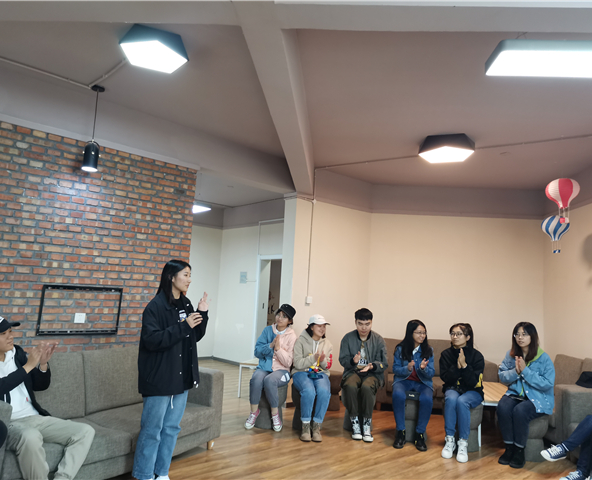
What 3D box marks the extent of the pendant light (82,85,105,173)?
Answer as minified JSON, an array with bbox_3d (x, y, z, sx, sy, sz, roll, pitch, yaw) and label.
[{"bbox_3d":[-1.716,-0.945,4.088,0.145,0.730,0.145,3,-6,5],"label":"pendant light"}]

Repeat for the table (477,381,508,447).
[{"bbox_3d":[2.185,1.928,5.368,0.620,0.455,1.270,3,-6,5],"label":"table"}]

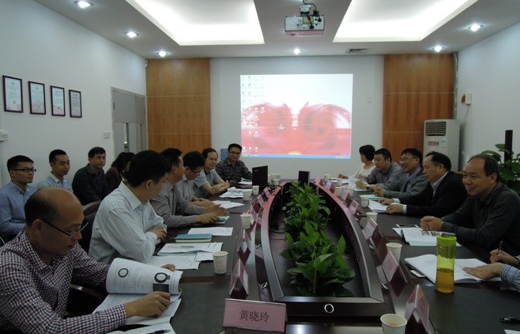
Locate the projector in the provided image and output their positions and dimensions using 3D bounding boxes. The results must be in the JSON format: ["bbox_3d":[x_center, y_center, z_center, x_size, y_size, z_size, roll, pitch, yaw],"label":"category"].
[{"bbox_3d":[0.361,-1.141,2.941,0.320,0.110,0.250,0,10,5],"label":"projector"}]

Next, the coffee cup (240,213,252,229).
[{"bbox_3d":[-0.097,0.386,2.522,0.075,0.088,0.075,0,5,4],"label":"coffee cup"}]

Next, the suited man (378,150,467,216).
[{"bbox_3d":[1.355,0.499,2.939,0.760,1.250,0.520,-1,5,-5],"label":"suited man"}]

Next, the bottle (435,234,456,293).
[{"bbox_3d":[0.772,0.398,1.496,0.072,0.229,0.072,0,5,4],"label":"bottle"}]

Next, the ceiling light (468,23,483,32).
[{"bbox_3d":[2.796,-1.817,4.665,0.175,0.050,0.175,0,5,4],"label":"ceiling light"}]

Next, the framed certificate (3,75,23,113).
[{"bbox_3d":[-2.413,-0.705,3.546,0.020,0.338,0.250,0,5,5],"label":"framed certificate"}]

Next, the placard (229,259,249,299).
[{"bbox_3d":[-0.088,0.471,1.561,0.077,0.078,0.210,0,5,-2],"label":"placard"}]

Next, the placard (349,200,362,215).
[{"bbox_3d":[0.782,0.331,2.944,0.070,0.080,0.200,0,5,2],"label":"placard"}]

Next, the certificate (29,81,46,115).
[{"bbox_3d":[-2.289,-0.703,3.731,0.020,0.323,0.242,0,5,4],"label":"certificate"}]

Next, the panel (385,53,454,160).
[{"bbox_3d":[2.862,-0.614,6.577,1.227,2.804,0.040,0,5,5],"label":"panel"}]

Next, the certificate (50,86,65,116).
[{"bbox_3d":[-2.358,-0.762,4.239,0.020,0.338,0.255,0,5,5],"label":"certificate"}]

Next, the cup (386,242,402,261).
[{"bbox_3d":[0.680,0.441,1.828,0.075,0.088,0.075,0,5,4],"label":"cup"}]

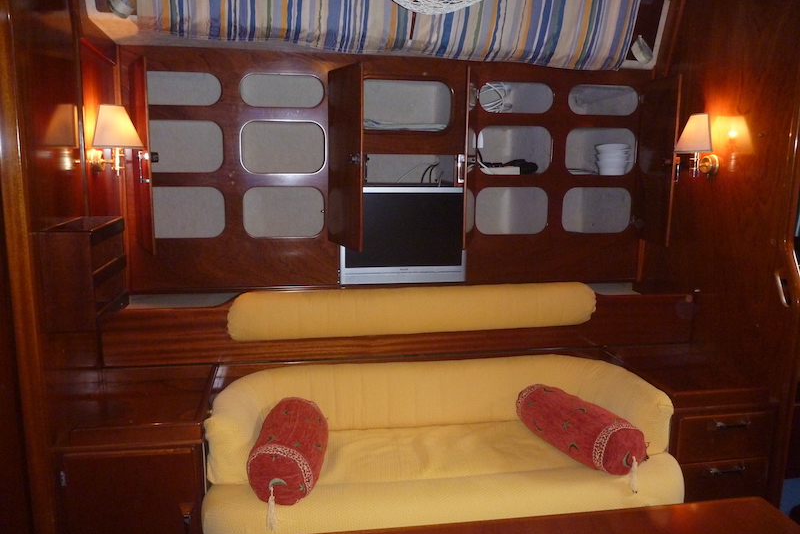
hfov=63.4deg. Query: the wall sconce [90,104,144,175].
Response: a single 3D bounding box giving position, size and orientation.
[{"bbox_3d":[-0.817,-0.363,1.854,0.151,0.197,0.128,-1,10,-10],"label":"wall sconce"}]

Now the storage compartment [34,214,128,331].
[{"bbox_3d":[-0.799,0.009,1.662,0.109,0.238,0.311,-1,10,-10],"label":"storage compartment"}]

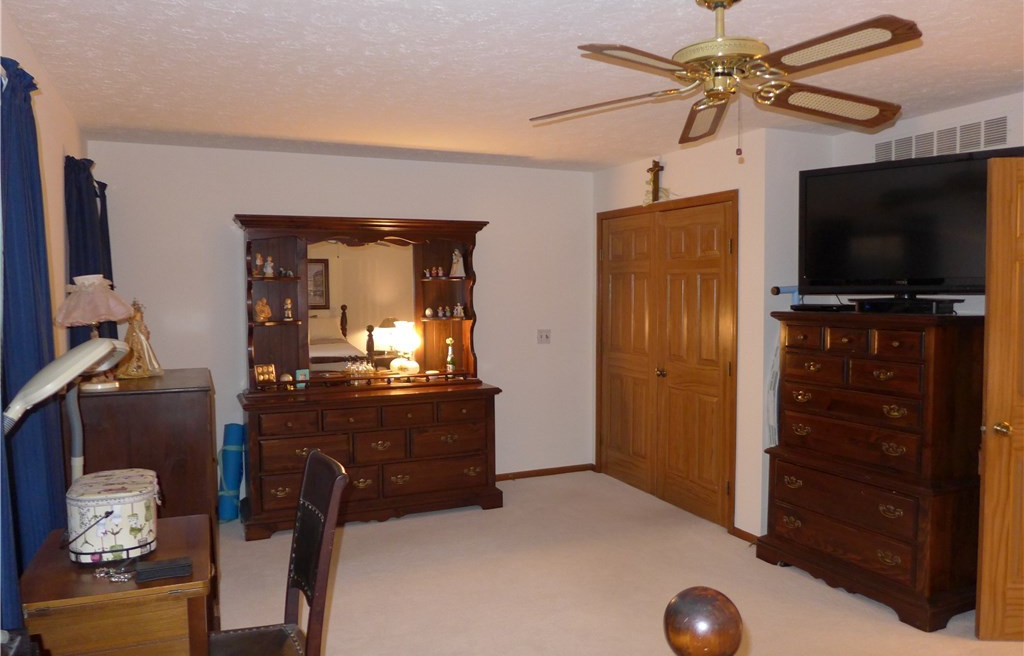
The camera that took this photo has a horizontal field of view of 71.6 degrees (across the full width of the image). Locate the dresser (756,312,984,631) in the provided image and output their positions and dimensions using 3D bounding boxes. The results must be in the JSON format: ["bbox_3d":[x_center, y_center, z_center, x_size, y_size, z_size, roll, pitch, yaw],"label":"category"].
[{"bbox_3d":[1.824,0.617,3.654,0.490,1.400,0.980,-3,4,-28],"label":"dresser"}]

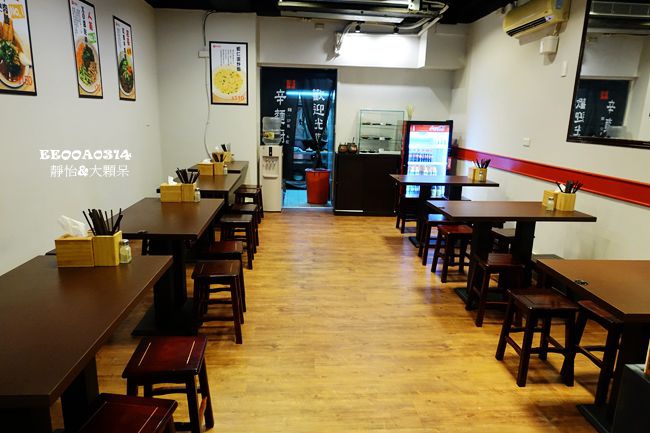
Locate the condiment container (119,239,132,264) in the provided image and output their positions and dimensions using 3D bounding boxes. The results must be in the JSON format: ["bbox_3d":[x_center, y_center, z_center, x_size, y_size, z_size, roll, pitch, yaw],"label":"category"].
[{"bbox_3d":[-0.895,0.152,1.949,0.047,0.113,0.047,1,13,-5],"label":"condiment container"}]

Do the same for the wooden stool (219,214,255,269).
[{"bbox_3d":[-0.823,0.238,4.117,0.300,0.452,0.300,0,13,-4],"label":"wooden stool"}]

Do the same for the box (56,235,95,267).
[{"bbox_3d":[-1.088,0.146,1.929,0.152,0.122,0.115,1,13,-5],"label":"box"}]

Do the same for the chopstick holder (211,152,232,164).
[{"bbox_3d":[-1.396,-0.802,5.954,0.250,0.132,0.120,0,13,-4],"label":"chopstick holder"}]

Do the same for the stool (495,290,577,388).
[{"bbox_3d":[1.212,0.686,2.490,0.320,0.450,0.320,1,13,-5],"label":"stool"}]

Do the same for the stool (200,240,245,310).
[{"bbox_3d":[-0.735,0.443,3.245,0.300,0.452,0.300,0,13,-4],"label":"stool"}]

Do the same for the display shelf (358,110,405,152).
[{"bbox_3d":[0.783,-1.236,6.385,0.610,0.600,0.380,1,13,-5],"label":"display shelf"}]

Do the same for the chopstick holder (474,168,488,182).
[{"bbox_3d":[1.744,-0.459,4.861,0.105,0.135,0.095,1,13,-5],"label":"chopstick holder"}]

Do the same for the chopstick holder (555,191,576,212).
[{"bbox_3d":[1.872,-0.119,3.388,0.122,0.135,0.100,-1,13,-10],"label":"chopstick holder"}]

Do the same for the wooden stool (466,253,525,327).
[{"bbox_3d":[1.206,0.518,3.118,0.300,0.452,0.300,0,13,-4],"label":"wooden stool"}]

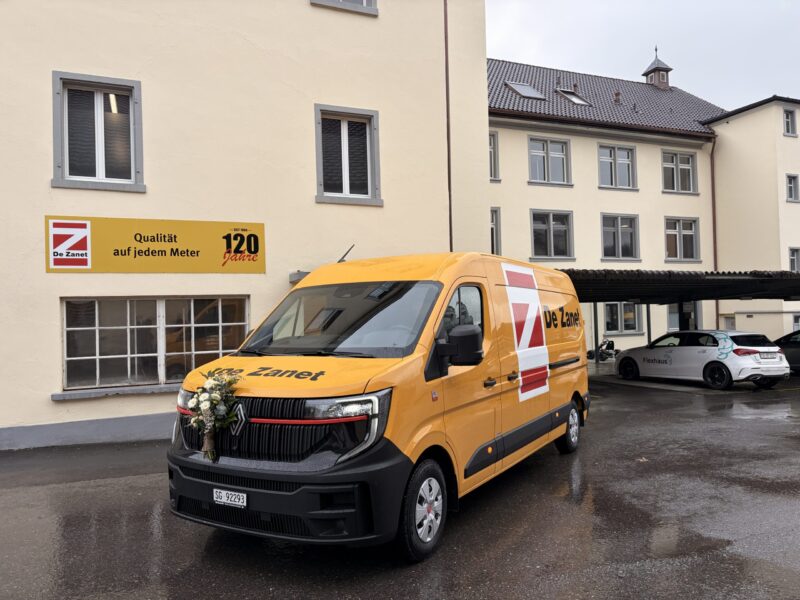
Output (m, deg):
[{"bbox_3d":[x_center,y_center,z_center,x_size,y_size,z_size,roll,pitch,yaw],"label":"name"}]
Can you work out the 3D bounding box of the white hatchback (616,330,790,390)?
[{"bbox_3d":[7.816,1.525,16.084,1.830,1.430,4.420,0,-3,-24],"label":"white hatchback"}]

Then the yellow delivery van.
[{"bbox_3d":[0.437,0.726,6.702,2.200,2.500,6.300,-2,-3,30],"label":"yellow delivery van"}]

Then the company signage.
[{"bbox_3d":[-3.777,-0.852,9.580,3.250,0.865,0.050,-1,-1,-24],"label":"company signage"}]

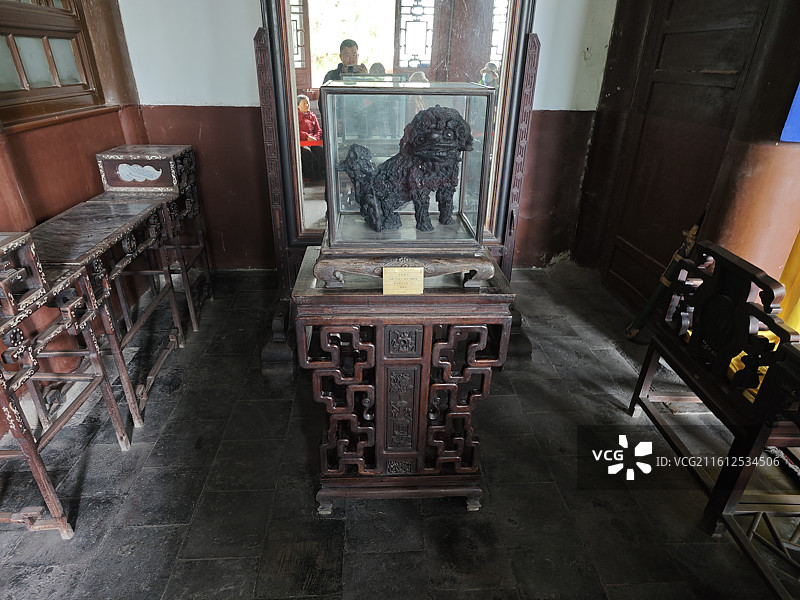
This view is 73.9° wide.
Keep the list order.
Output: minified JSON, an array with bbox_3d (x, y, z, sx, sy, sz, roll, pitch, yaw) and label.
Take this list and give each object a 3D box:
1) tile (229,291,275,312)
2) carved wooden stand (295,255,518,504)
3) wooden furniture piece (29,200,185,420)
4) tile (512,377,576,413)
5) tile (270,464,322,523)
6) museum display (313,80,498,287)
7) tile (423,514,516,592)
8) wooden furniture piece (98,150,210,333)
[{"bbox_3d":[-0.959,0.016,3.491,0.260,0.030,0.298,0,25,-4],"label":"tile"},{"bbox_3d":[-0.006,0.290,1.884,0.635,0.864,0.428,0,25,-4],"label":"carved wooden stand"},{"bbox_3d":[-1.338,0.051,2.415,0.405,0.799,0.820,0,25,-4],"label":"wooden furniture piece"},{"bbox_3d":[0.703,0.475,2.579,0.267,0.030,0.278,0,25,-4],"label":"tile"},{"bbox_3d":[-0.329,0.724,1.997,0.267,0.030,0.280,0,25,-4],"label":"tile"},{"bbox_3d":[0.009,-0.358,1.606,0.527,0.547,0.390,0,25,-4],"label":"museum display"},{"bbox_3d":[0.221,0.841,1.771,0.267,0.030,0.282,0,25,-4],"label":"tile"},{"bbox_3d":[-1.379,-0.334,3.019,0.405,0.986,0.544,0,25,-4],"label":"wooden furniture piece"}]

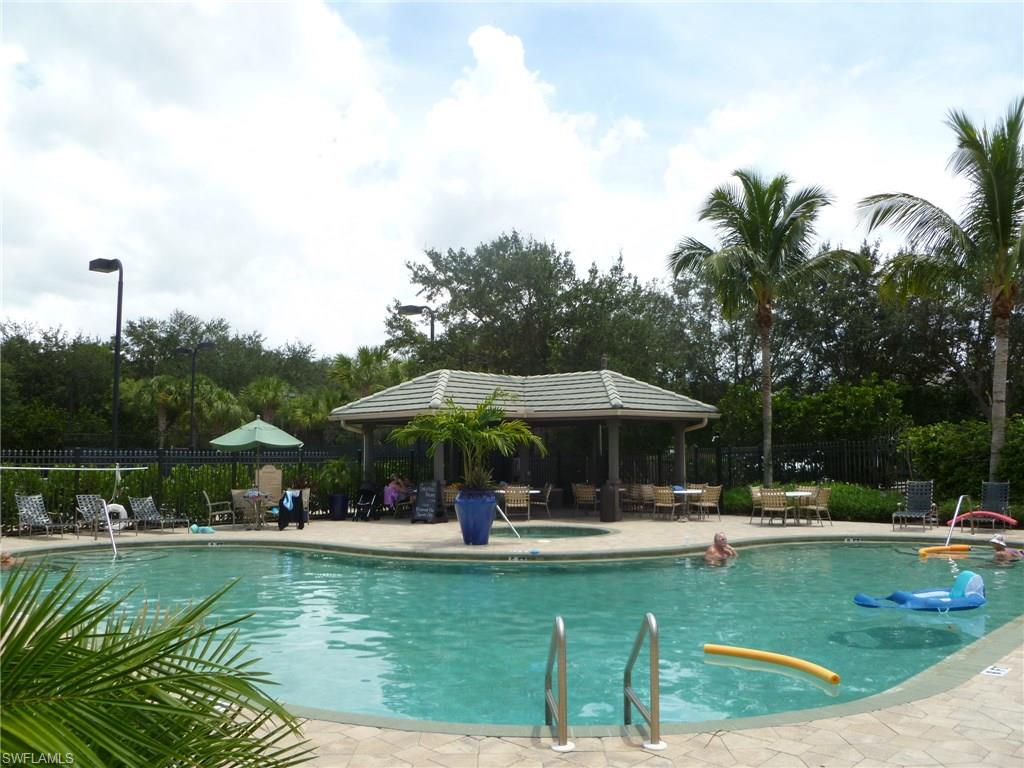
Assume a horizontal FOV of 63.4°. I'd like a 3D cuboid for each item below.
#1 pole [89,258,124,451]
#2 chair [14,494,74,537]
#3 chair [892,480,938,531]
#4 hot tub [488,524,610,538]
[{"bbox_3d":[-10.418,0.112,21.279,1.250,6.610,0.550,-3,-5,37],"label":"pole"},{"bbox_3d":[-9.586,2.716,17.153,1.580,0.860,0.700,-4,-7,40],"label":"chair"},{"bbox_3d":[9.032,2.738,18.603,0.720,1.070,1.450,-3,-6,35],"label":"chair"},{"bbox_3d":[0.726,3.408,17.946,2.900,0.420,2.950,0,-5,0],"label":"hot tub"}]

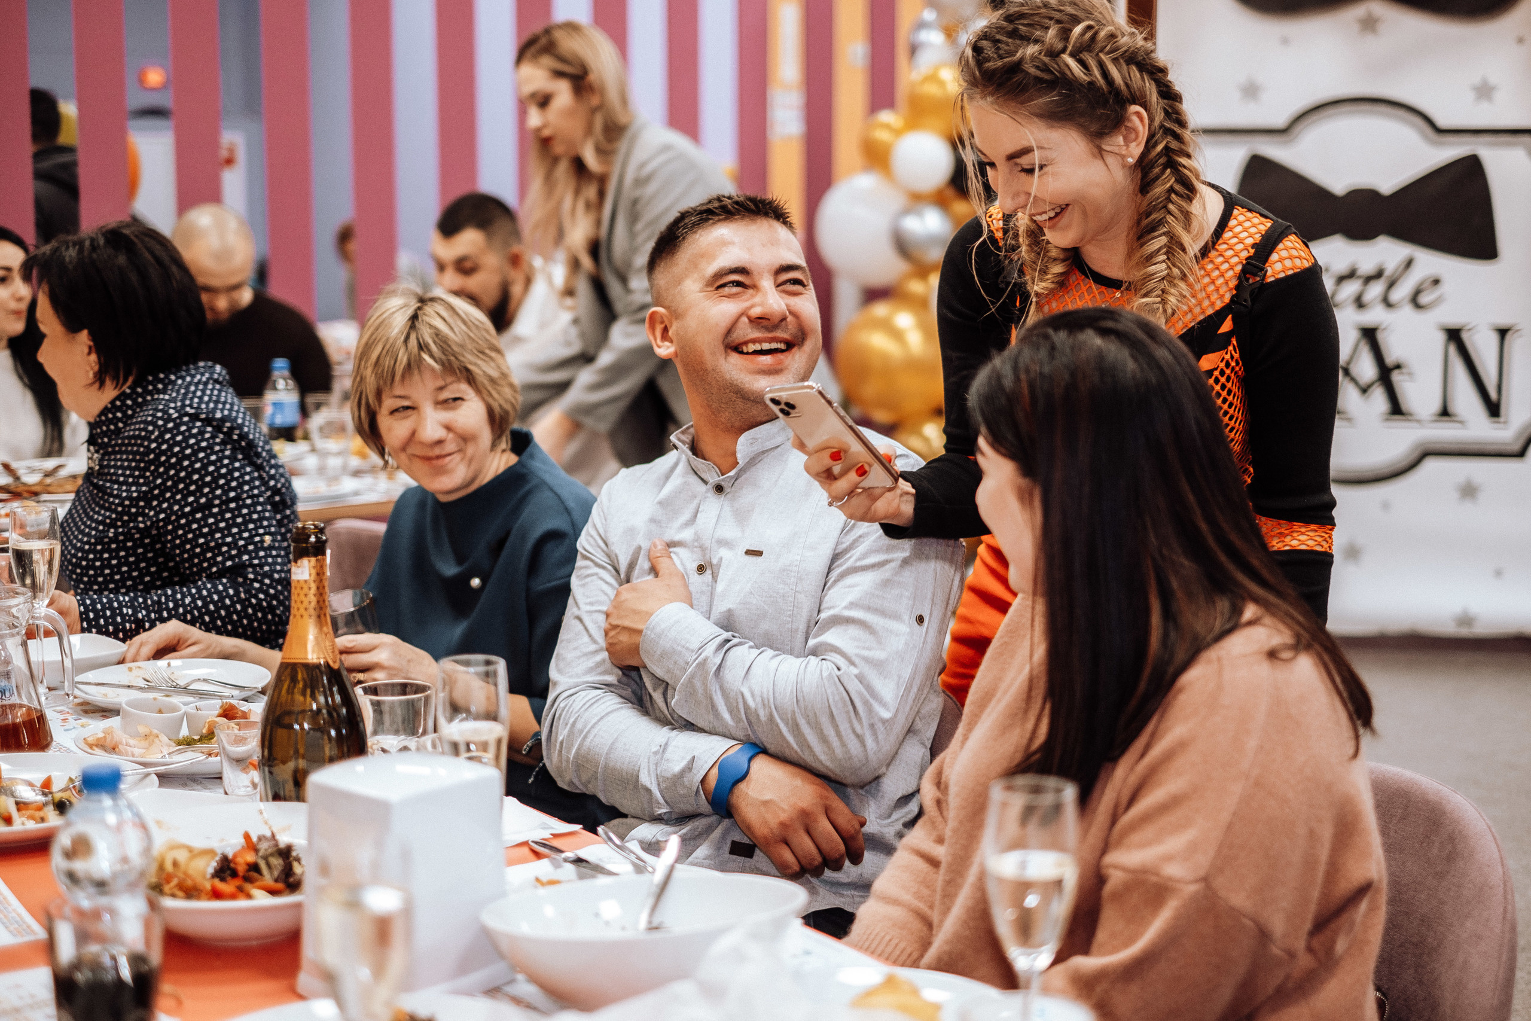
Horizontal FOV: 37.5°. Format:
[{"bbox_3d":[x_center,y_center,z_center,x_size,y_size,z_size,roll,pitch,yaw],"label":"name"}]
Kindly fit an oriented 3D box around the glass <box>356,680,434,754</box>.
[{"bbox_3d":[-0.371,0.224,2.261,0.081,0.090,0.081,0,8,0],"label":"glass"}]

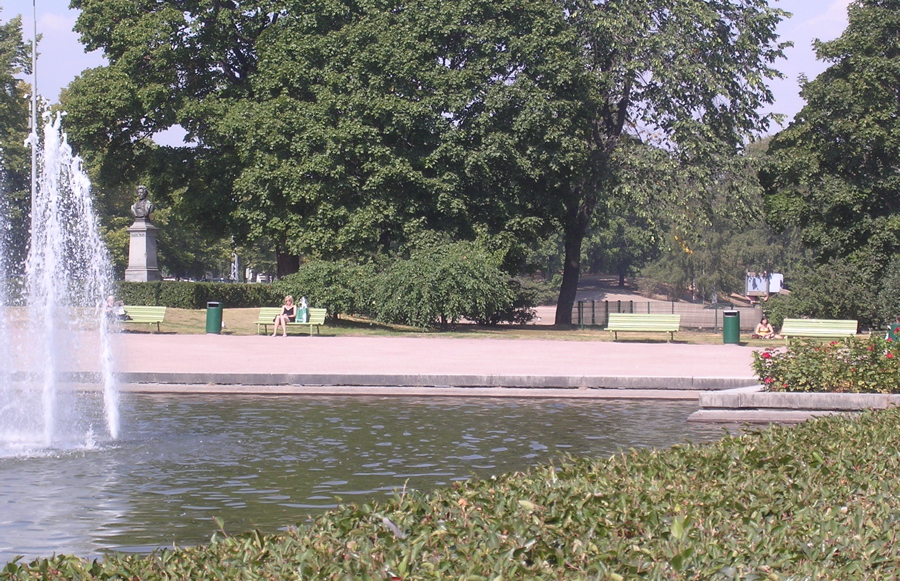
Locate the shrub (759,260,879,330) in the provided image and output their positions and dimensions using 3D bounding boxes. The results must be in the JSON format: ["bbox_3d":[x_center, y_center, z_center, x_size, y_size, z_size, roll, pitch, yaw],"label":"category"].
[{"bbox_3d":[11.832,0.161,96.000,3.800,2.250,3.000,0,0,0],"label":"shrub"}]

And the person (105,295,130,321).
[{"bbox_3d":[-10.204,0.744,90.800,0.580,1.180,0.800,0,0,18],"label":"person"}]

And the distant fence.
[{"bbox_3d":[6.620,0.776,91.000,6.100,0.920,0.120,1,2,22],"label":"distant fence"}]

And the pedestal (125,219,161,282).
[{"bbox_3d":[-11.519,-1.349,112.000,1.050,2.900,1.050,1,2,29],"label":"pedestal"}]

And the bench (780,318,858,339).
[{"bbox_3d":[10.381,1.216,84.000,2.150,0.860,0.680,0,0,19],"label":"bench"}]

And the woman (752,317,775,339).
[{"bbox_3d":[9.017,1.093,86.000,0.620,0.660,0.640,0,2,3],"label":"woman"}]

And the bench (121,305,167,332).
[{"bbox_3d":[-9.651,0.918,90.600,2.150,0.860,0.680,1,0,20],"label":"bench"}]

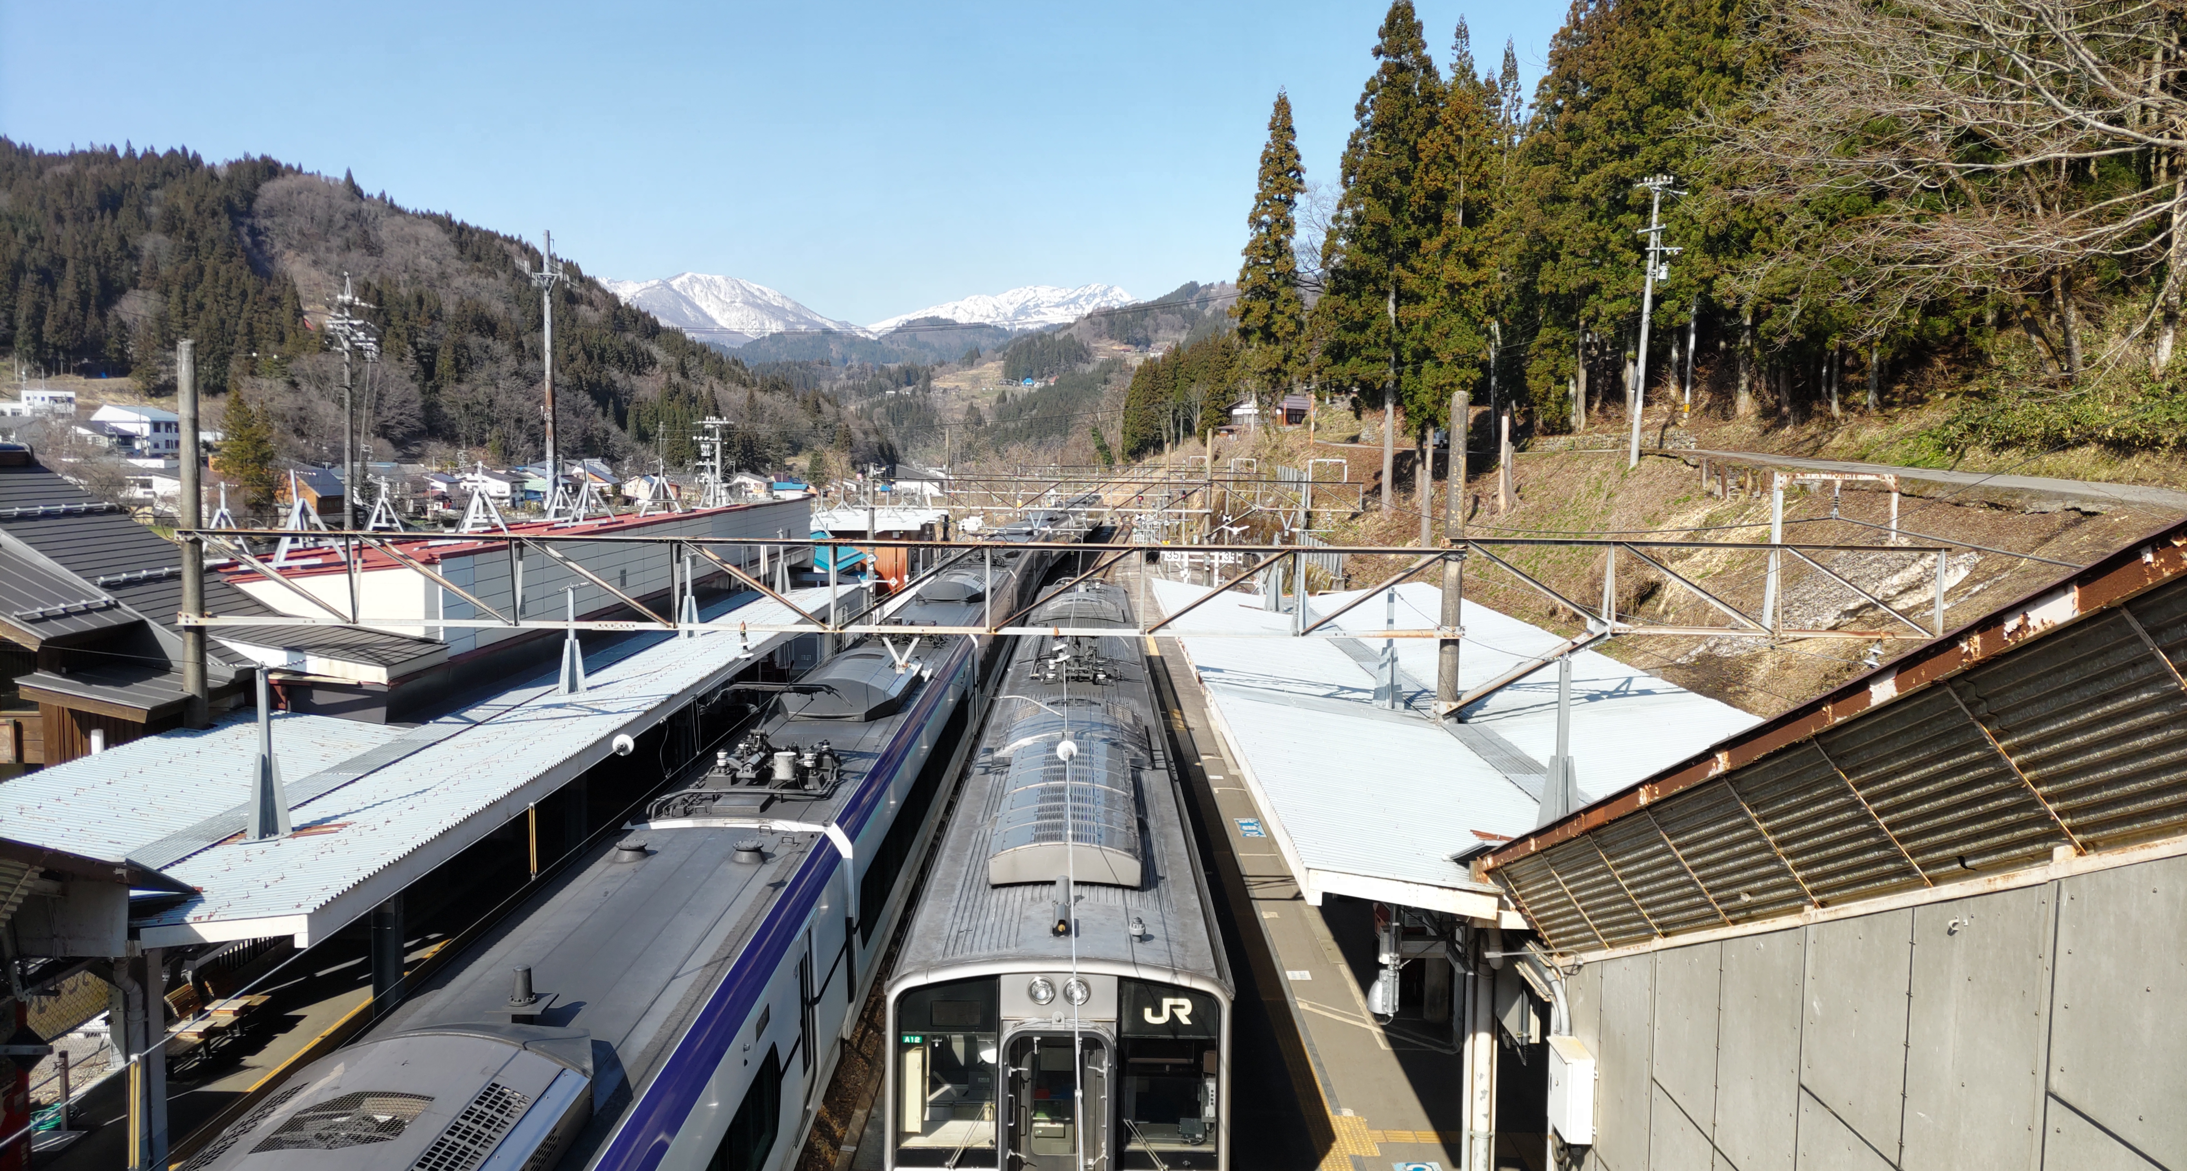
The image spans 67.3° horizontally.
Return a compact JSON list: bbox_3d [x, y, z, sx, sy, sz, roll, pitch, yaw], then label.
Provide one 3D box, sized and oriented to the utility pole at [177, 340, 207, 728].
[{"bbox_3d":[-11.263,1.010,20.604,0.300,8.100,0.300,1,5,0],"label":"utility pole"}]

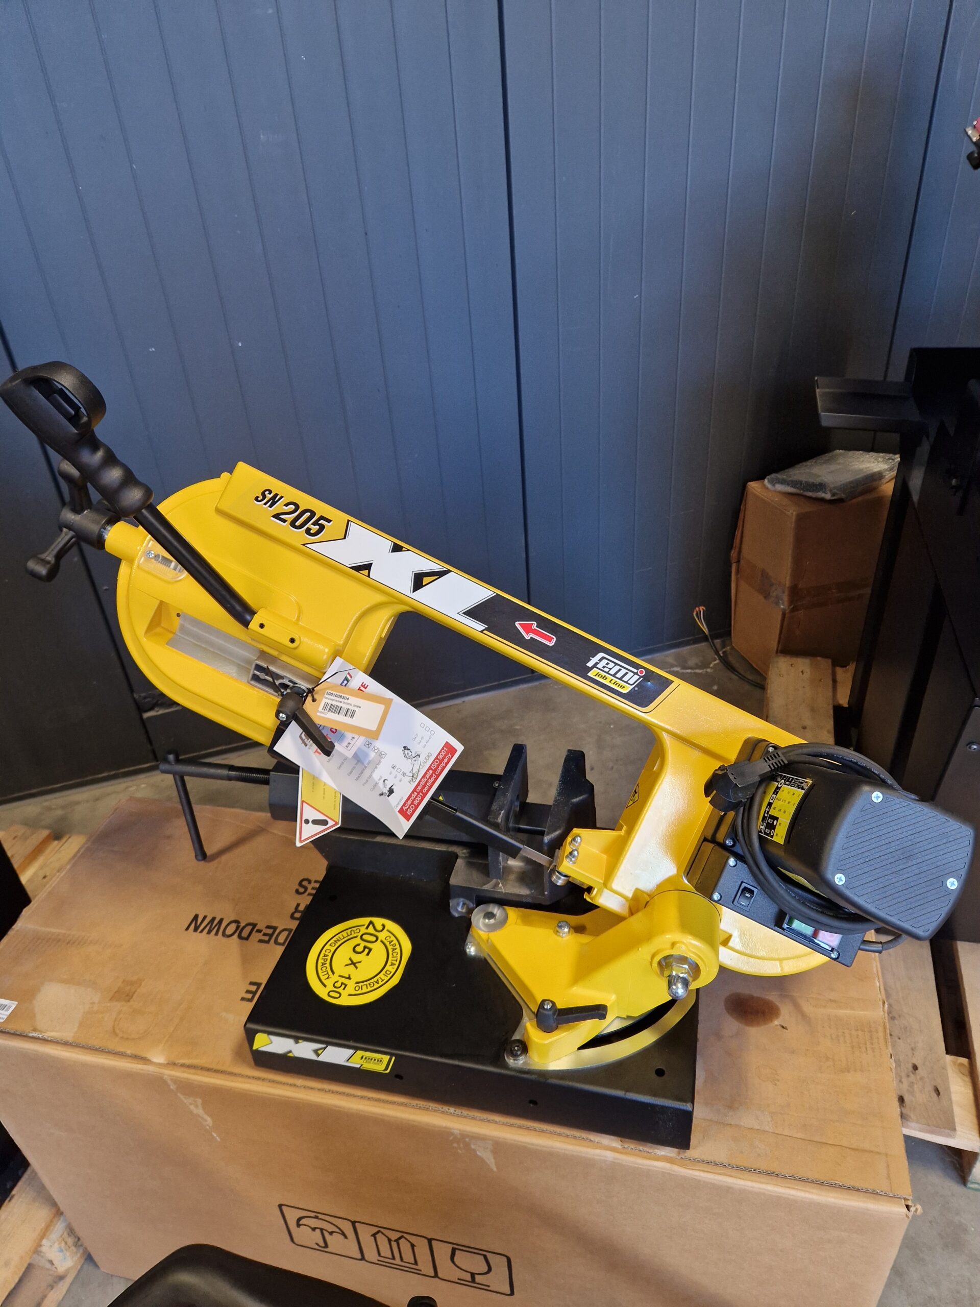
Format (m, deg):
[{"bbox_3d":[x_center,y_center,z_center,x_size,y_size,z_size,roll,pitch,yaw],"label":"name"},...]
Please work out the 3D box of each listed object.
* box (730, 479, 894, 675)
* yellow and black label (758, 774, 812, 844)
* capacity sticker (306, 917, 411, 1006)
[{"bbox_3d":[0.870,-0.216,2.367,0.305,0.500,0.210,-13,33,-13],"label":"box"},{"bbox_3d":[0.255,0.136,0.769,0.004,0.058,0.083,26,-4,-1],"label":"yellow and black label"},{"bbox_3d":[-0.137,0.320,0.911,0.108,0.001,0.108,7,34,18],"label":"capacity sticker"}]

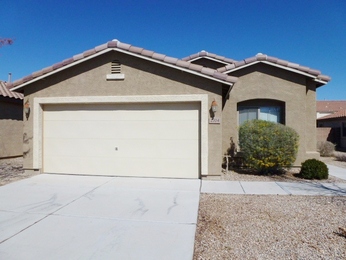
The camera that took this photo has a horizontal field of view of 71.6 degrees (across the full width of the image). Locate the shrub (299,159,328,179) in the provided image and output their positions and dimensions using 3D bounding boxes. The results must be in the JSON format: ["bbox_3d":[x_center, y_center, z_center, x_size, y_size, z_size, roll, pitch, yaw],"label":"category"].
[{"bbox_3d":[3.996,1.080,6.780,0.710,0.510,0.700,0,1,9],"label":"shrub"}]

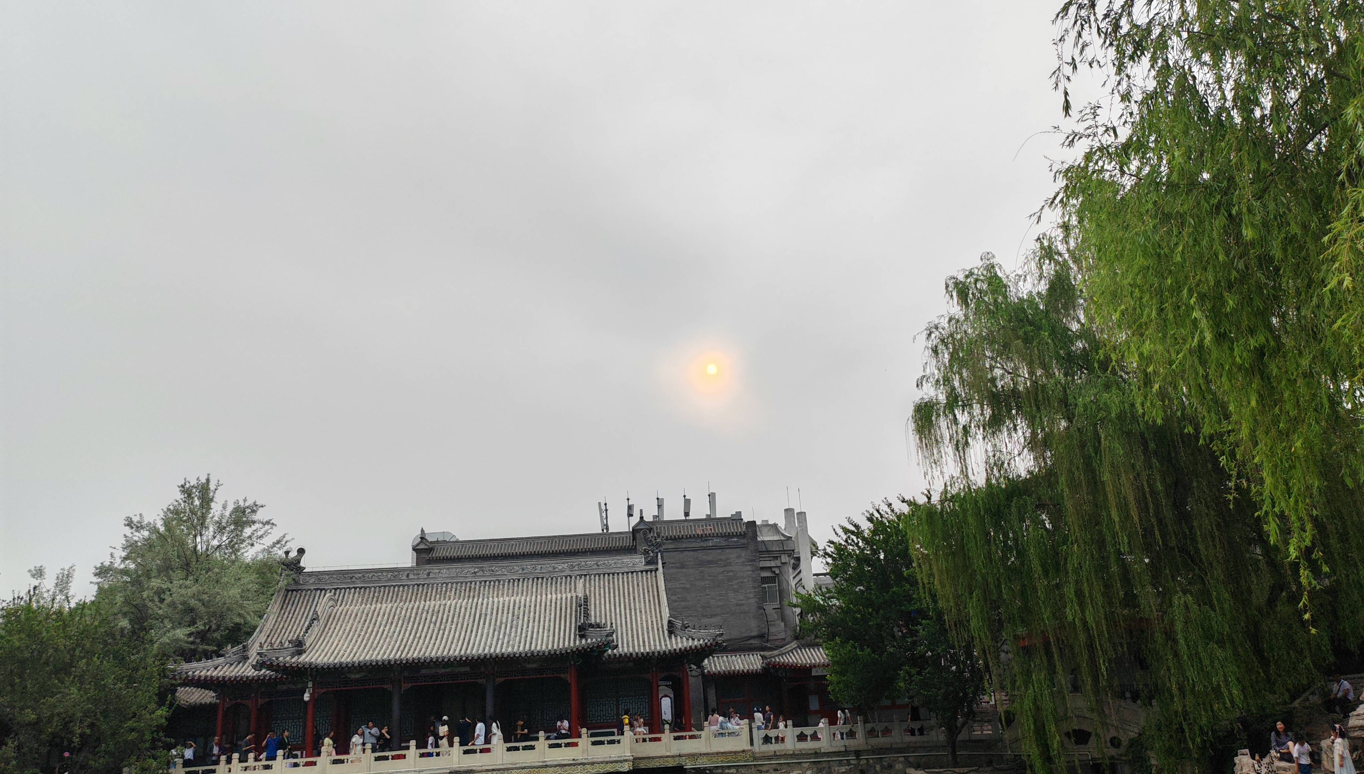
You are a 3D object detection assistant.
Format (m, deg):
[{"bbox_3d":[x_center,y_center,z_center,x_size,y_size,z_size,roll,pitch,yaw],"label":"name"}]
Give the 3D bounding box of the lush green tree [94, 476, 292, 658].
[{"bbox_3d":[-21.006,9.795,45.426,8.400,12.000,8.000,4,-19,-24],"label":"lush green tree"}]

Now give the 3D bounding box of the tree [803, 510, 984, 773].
[{"bbox_3d":[7.577,8.936,39.133,6.500,9.500,6.200,-7,-17,9],"label":"tree"}]

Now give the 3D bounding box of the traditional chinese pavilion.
[{"bbox_3d":[-6.817,10.536,43.856,24.500,9.300,9.500,-1,-17,-10],"label":"traditional chinese pavilion"}]

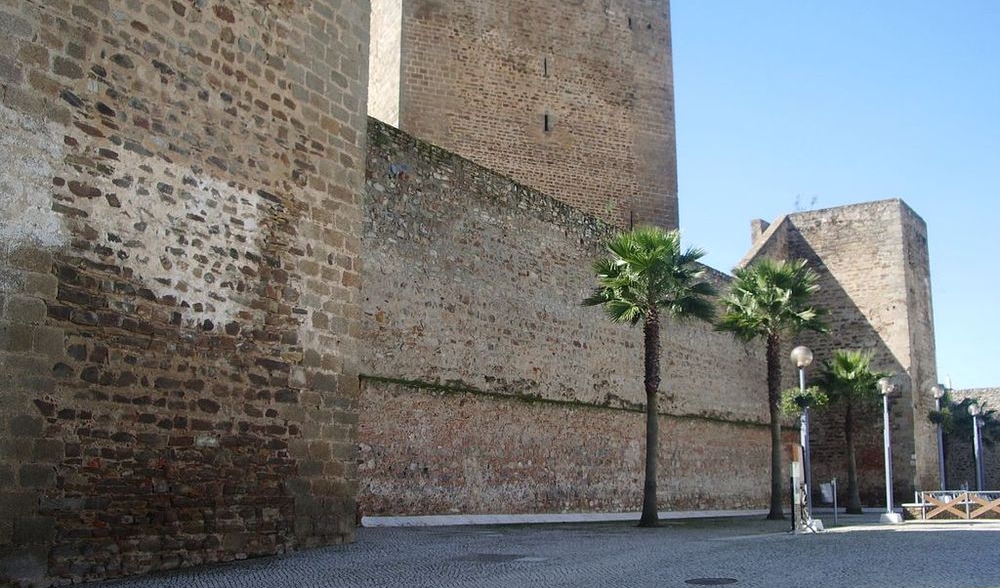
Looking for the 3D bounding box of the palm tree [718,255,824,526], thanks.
[{"bbox_3d":[8.943,3.003,33.227,3.600,8.583,3.600,1,-10,0],"label":"palm tree"}]

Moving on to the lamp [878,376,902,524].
[{"bbox_3d":[12.265,4.876,31.984,0.650,4.535,0.650,1,-10,0],"label":"lamp"}]

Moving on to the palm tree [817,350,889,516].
[{"bbox_3d":[13.250,5.178,38.522,2.900,6.158,2.900,1,-10,0],"label":"palm tree"}]

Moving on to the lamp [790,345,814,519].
[{"bbox_3d":[7.559,3.486,24.977,0.550,4.454,0.550,1,-10,0],"label":"lamp"}]

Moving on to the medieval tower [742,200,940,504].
[{"bbox_3d":[15.050,2.883,43.151,5.400,12.311,5.200,-6,-12,33],"label":"medieval tower"}]

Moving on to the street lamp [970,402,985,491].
[{"bbox_3d":[22.318,7.374,47.379,0.550,4.469,0.550,1,-10,0],"label":"street lamp"}]

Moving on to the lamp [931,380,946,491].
[{"bbox_3d":[17.726,5.954,40.691,0.550,4.621,0.550,1,-10,0],"label":"lamp"}]

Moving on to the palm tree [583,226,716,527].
[{"bbox_3d":[3.895,2.057,26.672,3.500,7.934,3.500,1,-10,0],"label":"palm tree"}]

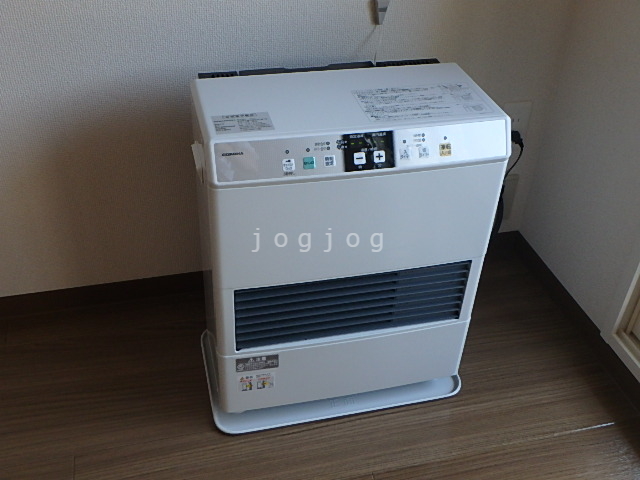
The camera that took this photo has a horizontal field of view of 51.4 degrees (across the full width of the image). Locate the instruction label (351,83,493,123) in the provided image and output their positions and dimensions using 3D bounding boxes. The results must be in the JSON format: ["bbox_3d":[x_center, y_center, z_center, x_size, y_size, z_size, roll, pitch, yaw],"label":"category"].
[{"bbox_3d":[0.149,-0.203,0.975,0.186,0.002,0.104,-7,38,-12],"label":"instruction label"}]

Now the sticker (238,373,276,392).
[{"bbox_3d":[-0.105,0.237,1.105,0.061,0.038,0.002,-7,38,-12],"label":"sticker"}]

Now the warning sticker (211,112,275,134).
[{"bbox_3d":[-0.104,-0.158,0.898,0.079,0.002,0.053,-7,38,-12],"label":"warning sticker"}]

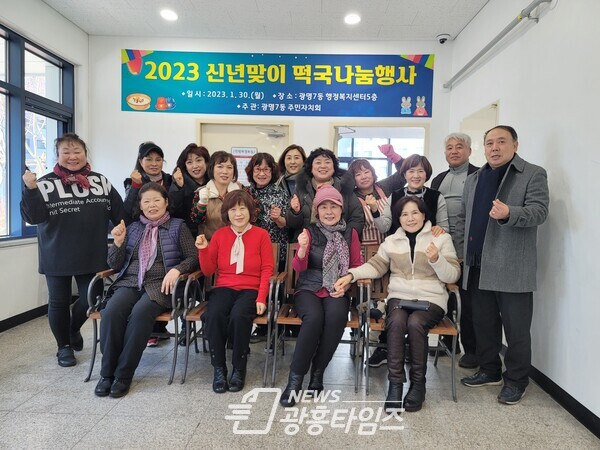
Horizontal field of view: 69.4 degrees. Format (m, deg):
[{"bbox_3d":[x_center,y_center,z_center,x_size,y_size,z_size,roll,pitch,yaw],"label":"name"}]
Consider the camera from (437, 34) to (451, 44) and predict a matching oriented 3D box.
[{"bbox_3d":[1.516,-1.967,4.591,0.141,0.090,0.141,2,3,19],"label":"camera"}]

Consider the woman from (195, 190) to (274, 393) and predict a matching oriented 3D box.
[{"bbox_3d":[-0.427,0.393,2.934,0.510,1.274,0.610,2,3,-2],"label":"woman"}]

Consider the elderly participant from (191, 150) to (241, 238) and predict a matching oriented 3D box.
[{"bbox_3d":[-0.589,0.209,3.430,0.540,1.580,0.380,1,3,-7],"label":"elderly participant"}]

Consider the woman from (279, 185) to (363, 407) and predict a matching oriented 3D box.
[{"bbox_3d":[0.179,0.388,2.800,0.502,1.300,0.703,2,3,8],"label":"woman"}]

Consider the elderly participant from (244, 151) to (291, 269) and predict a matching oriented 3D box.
[{"bbox_3d":[-0.258,0.210,3.462,0.482,1.567,0.361,2,3,2],"label":"elderly participant"}]

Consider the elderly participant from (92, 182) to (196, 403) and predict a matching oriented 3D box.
[{"bbox_3d":[-1.004,0.361,2.876,0.583,1.286,0.703,2,3,2],"label":"elderly participant"}]

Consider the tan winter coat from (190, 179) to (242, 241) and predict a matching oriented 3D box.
[{"bbox_3d":[-0.648,-0.071,3.444,0.472,0.613,0.321,1,3,-1],"label":"tan winter coat"}]

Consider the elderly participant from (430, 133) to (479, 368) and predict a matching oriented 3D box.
[{"bbox_3d":[1.199,0.188,3.289,0.480,1.748,0.340,3,3,19],"label":"elderly participant"}]

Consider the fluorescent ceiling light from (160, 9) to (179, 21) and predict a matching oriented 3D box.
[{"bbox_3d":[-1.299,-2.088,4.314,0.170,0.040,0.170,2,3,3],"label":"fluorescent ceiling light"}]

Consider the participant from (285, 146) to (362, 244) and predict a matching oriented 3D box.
[{"bbox_3d":[0.204,0.216,3.380,0.600,1.620,0.420,2,3,6],"label":"participant"}]

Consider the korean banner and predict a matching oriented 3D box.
[{"bbox_3d":[-0.270,-1.568,4.788,3.475,0.683,0.030,2,3,2],"label":"korean banner"}]

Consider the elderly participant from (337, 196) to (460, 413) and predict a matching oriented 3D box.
[{"bbox_3d":[0.659,0.432,2.782,0.763,1.240,0.703,2,3,9],"label":"elderly participant"}]

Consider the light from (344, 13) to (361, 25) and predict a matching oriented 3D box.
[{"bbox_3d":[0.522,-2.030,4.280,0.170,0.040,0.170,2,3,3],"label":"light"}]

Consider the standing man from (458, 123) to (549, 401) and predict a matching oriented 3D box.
[{"bbox_3d":[1.290,0.237,2.760,0.540,1.709,0.400,4,4,35],"label":"standing man"}]

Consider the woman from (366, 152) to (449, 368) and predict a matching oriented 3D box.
[{"bbox_3d":[0.828,0.262,3.252,0.500,1.580,0.420,2,3,11],"label":"woman"}]

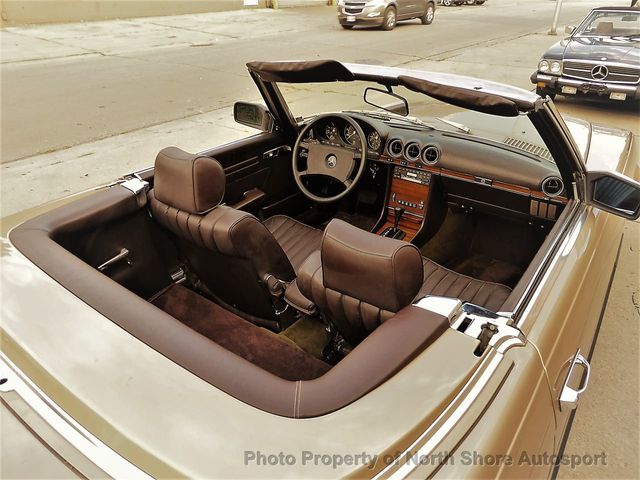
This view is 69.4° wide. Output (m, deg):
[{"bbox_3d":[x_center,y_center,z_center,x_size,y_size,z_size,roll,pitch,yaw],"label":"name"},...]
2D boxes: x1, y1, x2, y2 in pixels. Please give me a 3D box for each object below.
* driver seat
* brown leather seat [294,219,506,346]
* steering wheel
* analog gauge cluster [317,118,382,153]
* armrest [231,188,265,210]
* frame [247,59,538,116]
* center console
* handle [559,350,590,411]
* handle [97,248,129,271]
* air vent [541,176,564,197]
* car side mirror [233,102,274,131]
[{"bbox_3d":[-0.238,-0.070,1.926,0.510,0.800,0.800,20,35,31],"label":"driver seat"},{"bbox_3d":[0.332,0.166,1.563,0.510,0.790,0.820,20,35,31],"label":"brown leather seat"},{"bbox_3d":[0.051,-0.391,2.204,0.405,0.405,0.100,20,13,31],"label":"steering wheel"},{"bbox_3d":[0.146,-0.516,2.290,0.360,0.140,0.065,20,27,33],"label":"analog gauge cluster"},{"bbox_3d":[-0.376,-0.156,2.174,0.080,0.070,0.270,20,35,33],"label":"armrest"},{"bbox_3d":[0.205,-0.543,1.642,1.140,0.130,0.250,20,35,31],"label":"frame"},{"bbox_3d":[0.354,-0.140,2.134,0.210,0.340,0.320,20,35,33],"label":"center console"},{"bbox_3d":[0.625,0.343,1.132,0.045,0.045,0.195,20,35,33],"label":"handle"},{"bbox_3d":[-0.753,0.073,1.665,0.040,0.035,0.135,20,35,33],"label":"handle"},{"bbox_3d":[0.887,-0.212,1.759,0.083,0.083,0.035,20,30,33],"label":"air vent"},{"bbox_3d":[-0.329,-0.615,2.274,0.210,0.120,0.120,15,33,24],"label":"car side mirror"}]

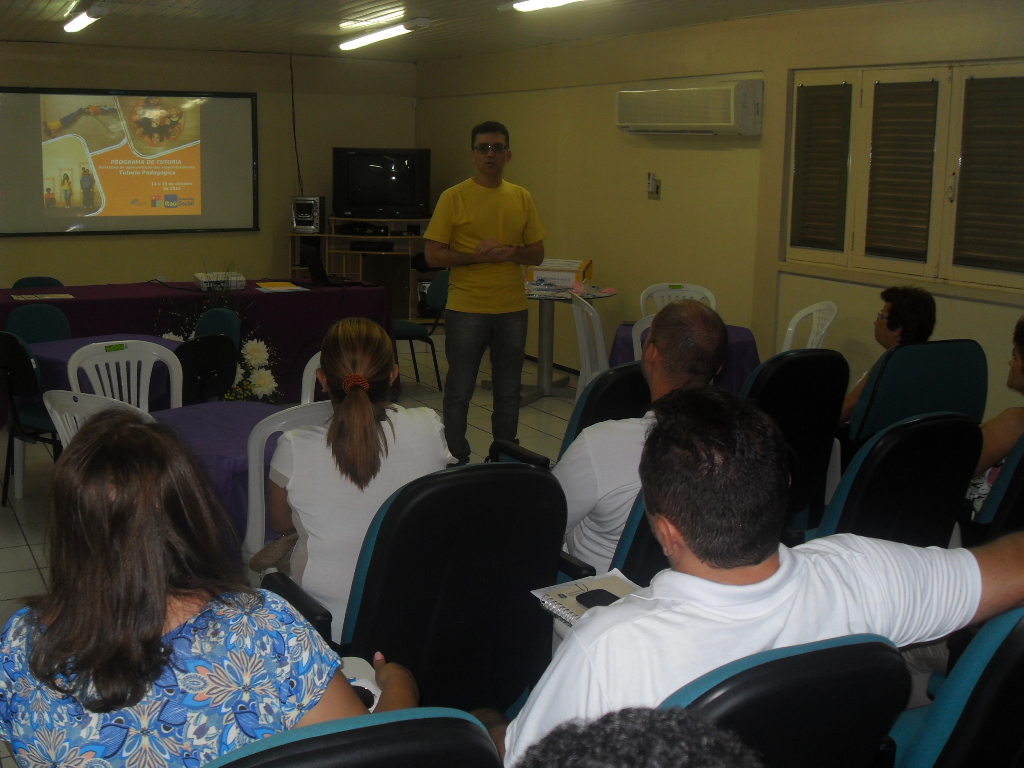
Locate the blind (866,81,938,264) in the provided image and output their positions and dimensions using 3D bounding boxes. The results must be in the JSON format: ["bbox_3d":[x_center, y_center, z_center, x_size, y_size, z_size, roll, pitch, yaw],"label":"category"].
[{"bbox_3d":[2.011,-1.099,6.130,0.040,0.910,0.430,-5,13,-29],"label":"blind"}]

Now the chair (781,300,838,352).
[{"bbox_3d":[1.430,-0.033,6.534,0.540,0.880,0.480,8,13,31],"label":"chair"}]

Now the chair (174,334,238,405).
[{"bbox_3d":[-1.494,0.148,5.469,0.520,0.810,0.440,11,16,43],"label":"chair"}]

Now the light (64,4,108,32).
[{"bbox_3d":[-2.567,-2.198,7.128,0.150,0.090,1.200,-5,13,-29],"label":"light"}]

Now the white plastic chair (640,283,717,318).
[{"bbox_3d":[0.912,-0.091,6.573,0.450,0.880,0.520,2,11,6],"label":"white plastic chair"}]

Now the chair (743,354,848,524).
[{"bbox_3d":[0.829,0.312,4.416,0.600,1.000,0.620,-5,13,-29],"label":"chair"}]

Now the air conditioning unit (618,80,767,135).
[{"bbox_3d":[1.075,-1.696,7.317,0.210,0.302,1.169,-6,13,-30],"label":"air conditioning unit"}]

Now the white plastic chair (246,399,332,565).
[{"bbox_3d":[-0.754,0.451,3.815,0.450,0.880,0.520,-9,15,-38],"label":"white plastic chair"}]

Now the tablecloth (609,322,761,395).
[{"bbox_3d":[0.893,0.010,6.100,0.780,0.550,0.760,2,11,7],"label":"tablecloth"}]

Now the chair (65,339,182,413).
[{"bbox_3d":[-1.360,0.301,4.533,0.450,0.880,0.520,-9,15,-39],"label":"chair"}]

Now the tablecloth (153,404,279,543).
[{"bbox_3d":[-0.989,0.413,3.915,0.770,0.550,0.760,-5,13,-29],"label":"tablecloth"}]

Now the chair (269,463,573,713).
[{"bbox_3d":[-0.217,0.608,2.749,0.640,1.000,0.650,-7,13,-32],"label":"chair"}]

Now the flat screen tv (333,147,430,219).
[{"bbox_3d":[-1.062,-1.736,10.213,0.820,0.590,0.440,3,11,9],"label":"flat screen tv"}]

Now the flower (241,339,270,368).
[{"bbox_3d":[-1.474,-0.175,6.800,0.155,0.155,0.110,-2,11,-12],"label":"flower"}]

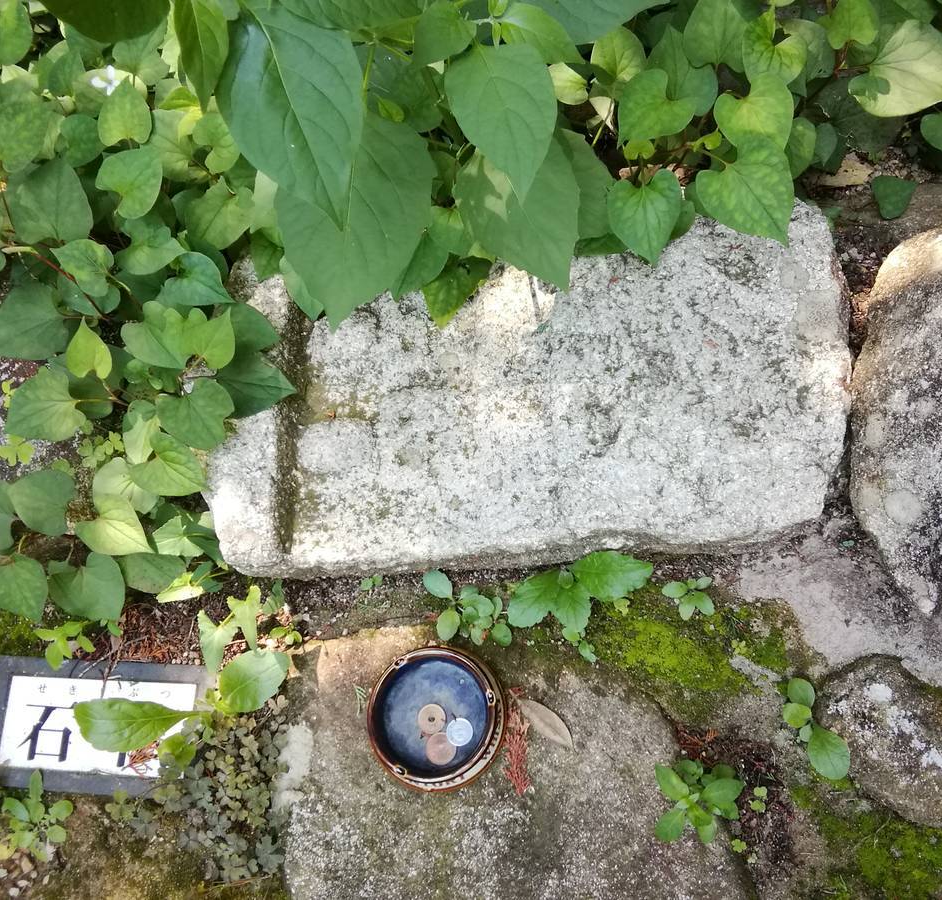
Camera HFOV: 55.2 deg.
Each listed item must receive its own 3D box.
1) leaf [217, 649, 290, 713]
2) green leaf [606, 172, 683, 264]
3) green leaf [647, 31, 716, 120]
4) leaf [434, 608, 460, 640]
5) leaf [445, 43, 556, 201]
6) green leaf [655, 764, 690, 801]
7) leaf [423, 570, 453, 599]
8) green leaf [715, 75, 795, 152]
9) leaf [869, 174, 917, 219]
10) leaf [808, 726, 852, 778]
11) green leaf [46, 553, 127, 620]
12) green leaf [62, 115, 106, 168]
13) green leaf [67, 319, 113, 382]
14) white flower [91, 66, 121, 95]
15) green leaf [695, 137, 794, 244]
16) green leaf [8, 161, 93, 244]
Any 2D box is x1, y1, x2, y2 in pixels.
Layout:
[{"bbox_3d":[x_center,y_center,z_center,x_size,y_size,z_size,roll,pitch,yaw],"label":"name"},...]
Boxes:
[{"bbox_3d":[-0.166,0.174,0.691,0.061,0.014,0.048,-37,79,-16],"label":"leaf"},{"bbox_3d":[0.133,-0.176,0.685,0.055,0.015,0.071,-6,92,12],"label":"green leaf"},{"bbox_3d":[0.165,-0.297,0.710,0.059,0.014,0.071,2,89,11],"label":"green leaf"},{"bbox_3d":[-0.019,0.138,0.715,0.018,0.007,0.026,7,79,4],"label":"leaf"},{"bbox_3d":[0.021,-0.233,0.640,0.077,0.022,0.116,-17,87,-1],"label":"leaf"},{"bbox_3d":[0.144,0.238,0.645,0.016,0.007,0.031,-40,74,-7],"label":"green leaf"},{"bbox_3d":[-0.026,0.108,0.720,0.032,0.006,0.017,41,82,8],"label":"leaf"},{"bbox_3d":[0.237,-0.276,0.750,0.066,0.014,0.081,-12,78,-1],"label":"green leaf"},{"bbox_3d":[0.381,-0.228,0.815,0.040,0.010,0.045,8,79,3],"label":"leaf"},{"bbox_3d":[0.267,0.224,0.670,0.029,0.008,0.043,-25,79,-4],"label":"leaf"},{"bbox_3d":[-0.299,0.106,0.700,0.056,0.013,0.059,-28,79,-4],"label":"green leaf"},{"bbox_3d":[-0.317,-0.253,0.740,0.043,0.012,0.051,11,79,3],"label":"green leaf"},{"bbox_3d":[-0.329,-0.085,0.775,0.039,0.012,0.057,-13,78,0],"label":"green leaf"},{"bbox_3d":[-0.311,-0.316,0.770,0.026,0.014,0.026,2,98,-12],"label":"white flower"},{"bbox_3d":[0.215,-0.200,0.695,0.068,0.016,0.080,-32,89,-4],"label":"green leaf"},{"bbox_3d":[-0.350,-0.207,0.755,0.064,0.018,0.075,1,89,-15],"label":"green leaf"}]

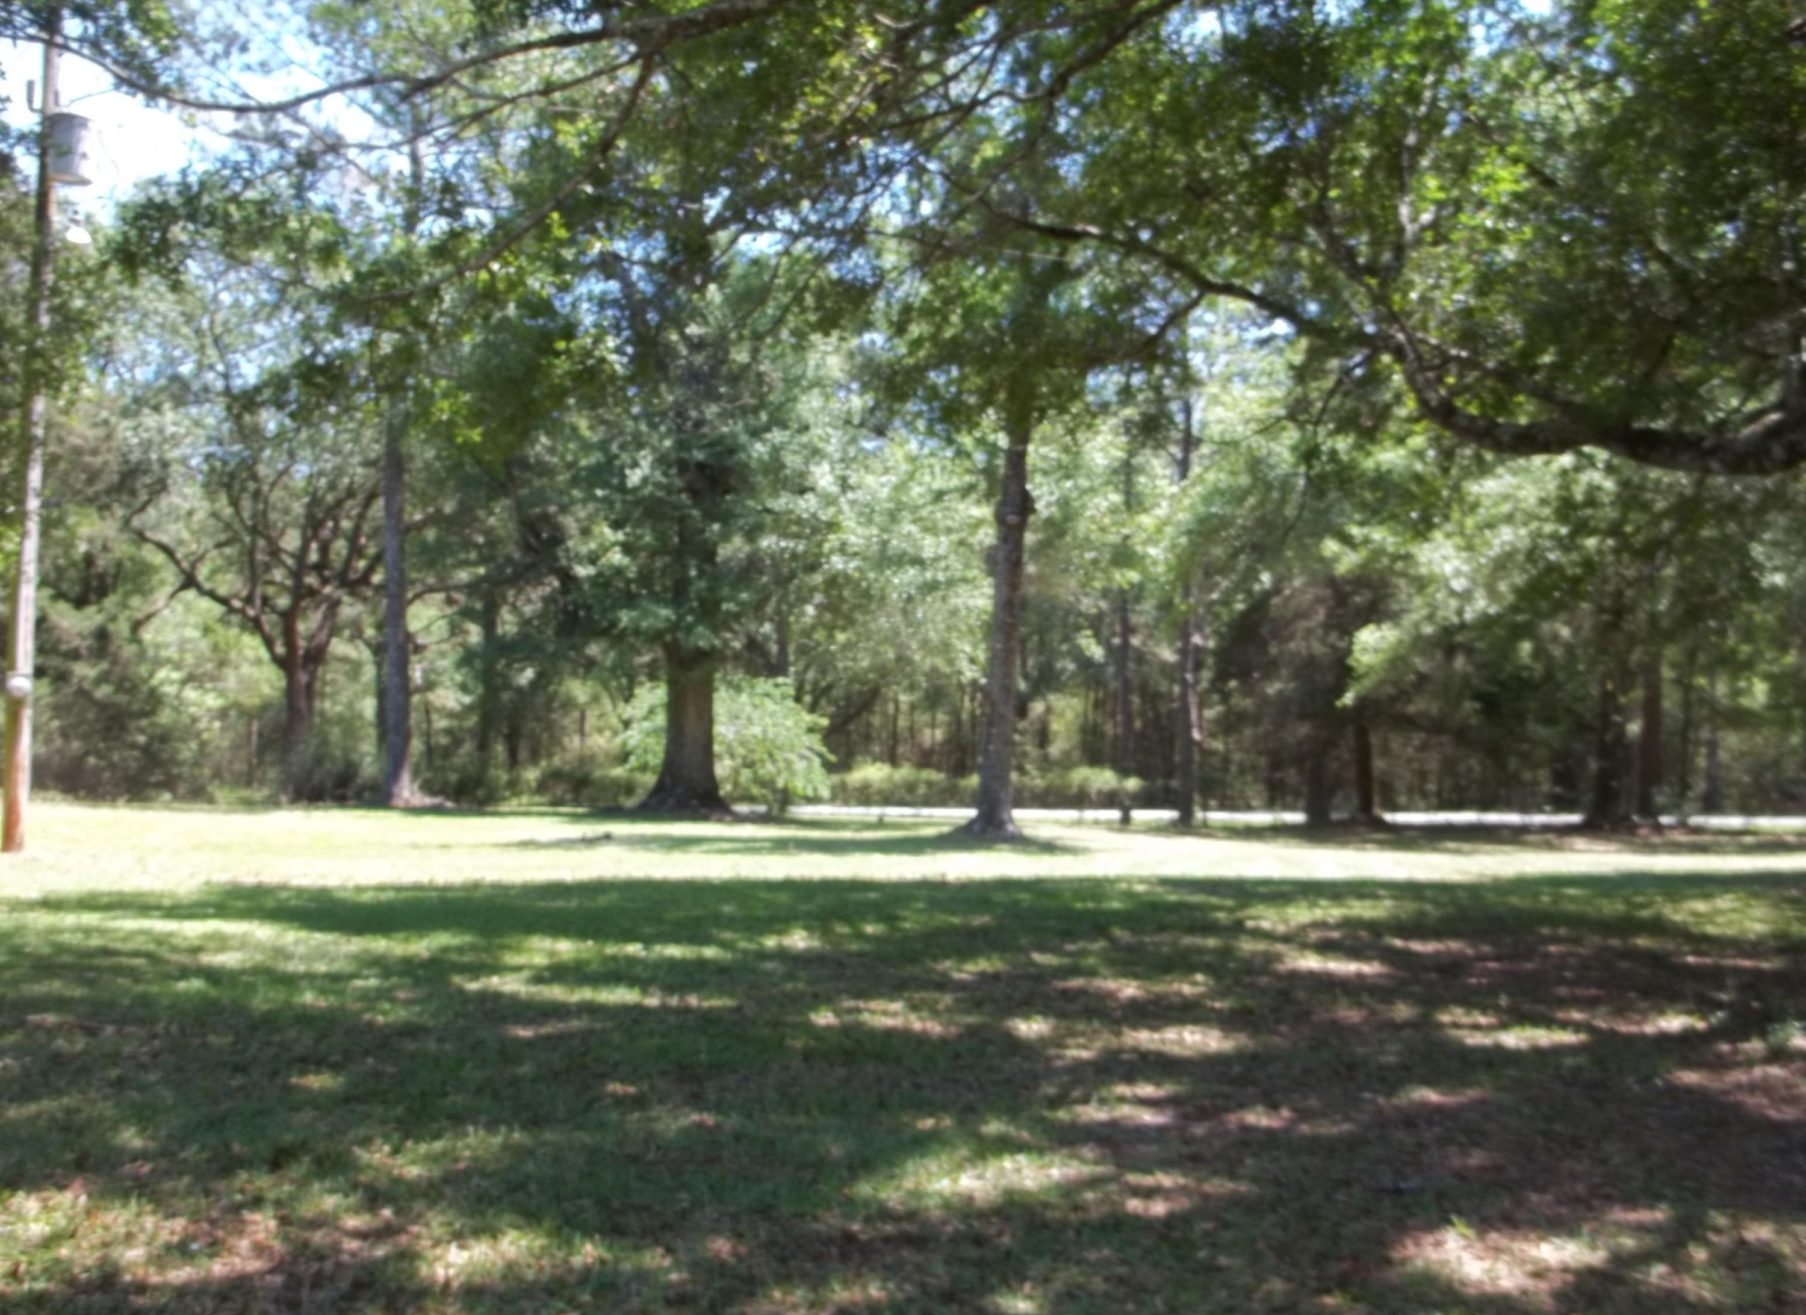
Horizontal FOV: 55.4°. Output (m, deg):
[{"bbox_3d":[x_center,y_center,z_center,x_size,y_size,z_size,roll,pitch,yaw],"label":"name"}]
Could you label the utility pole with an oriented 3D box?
[{"bbox_3d":[-9.288,-2.384,18.400,0.260,8.900,0.260,2,-1,0],"label":"utility pole"}]

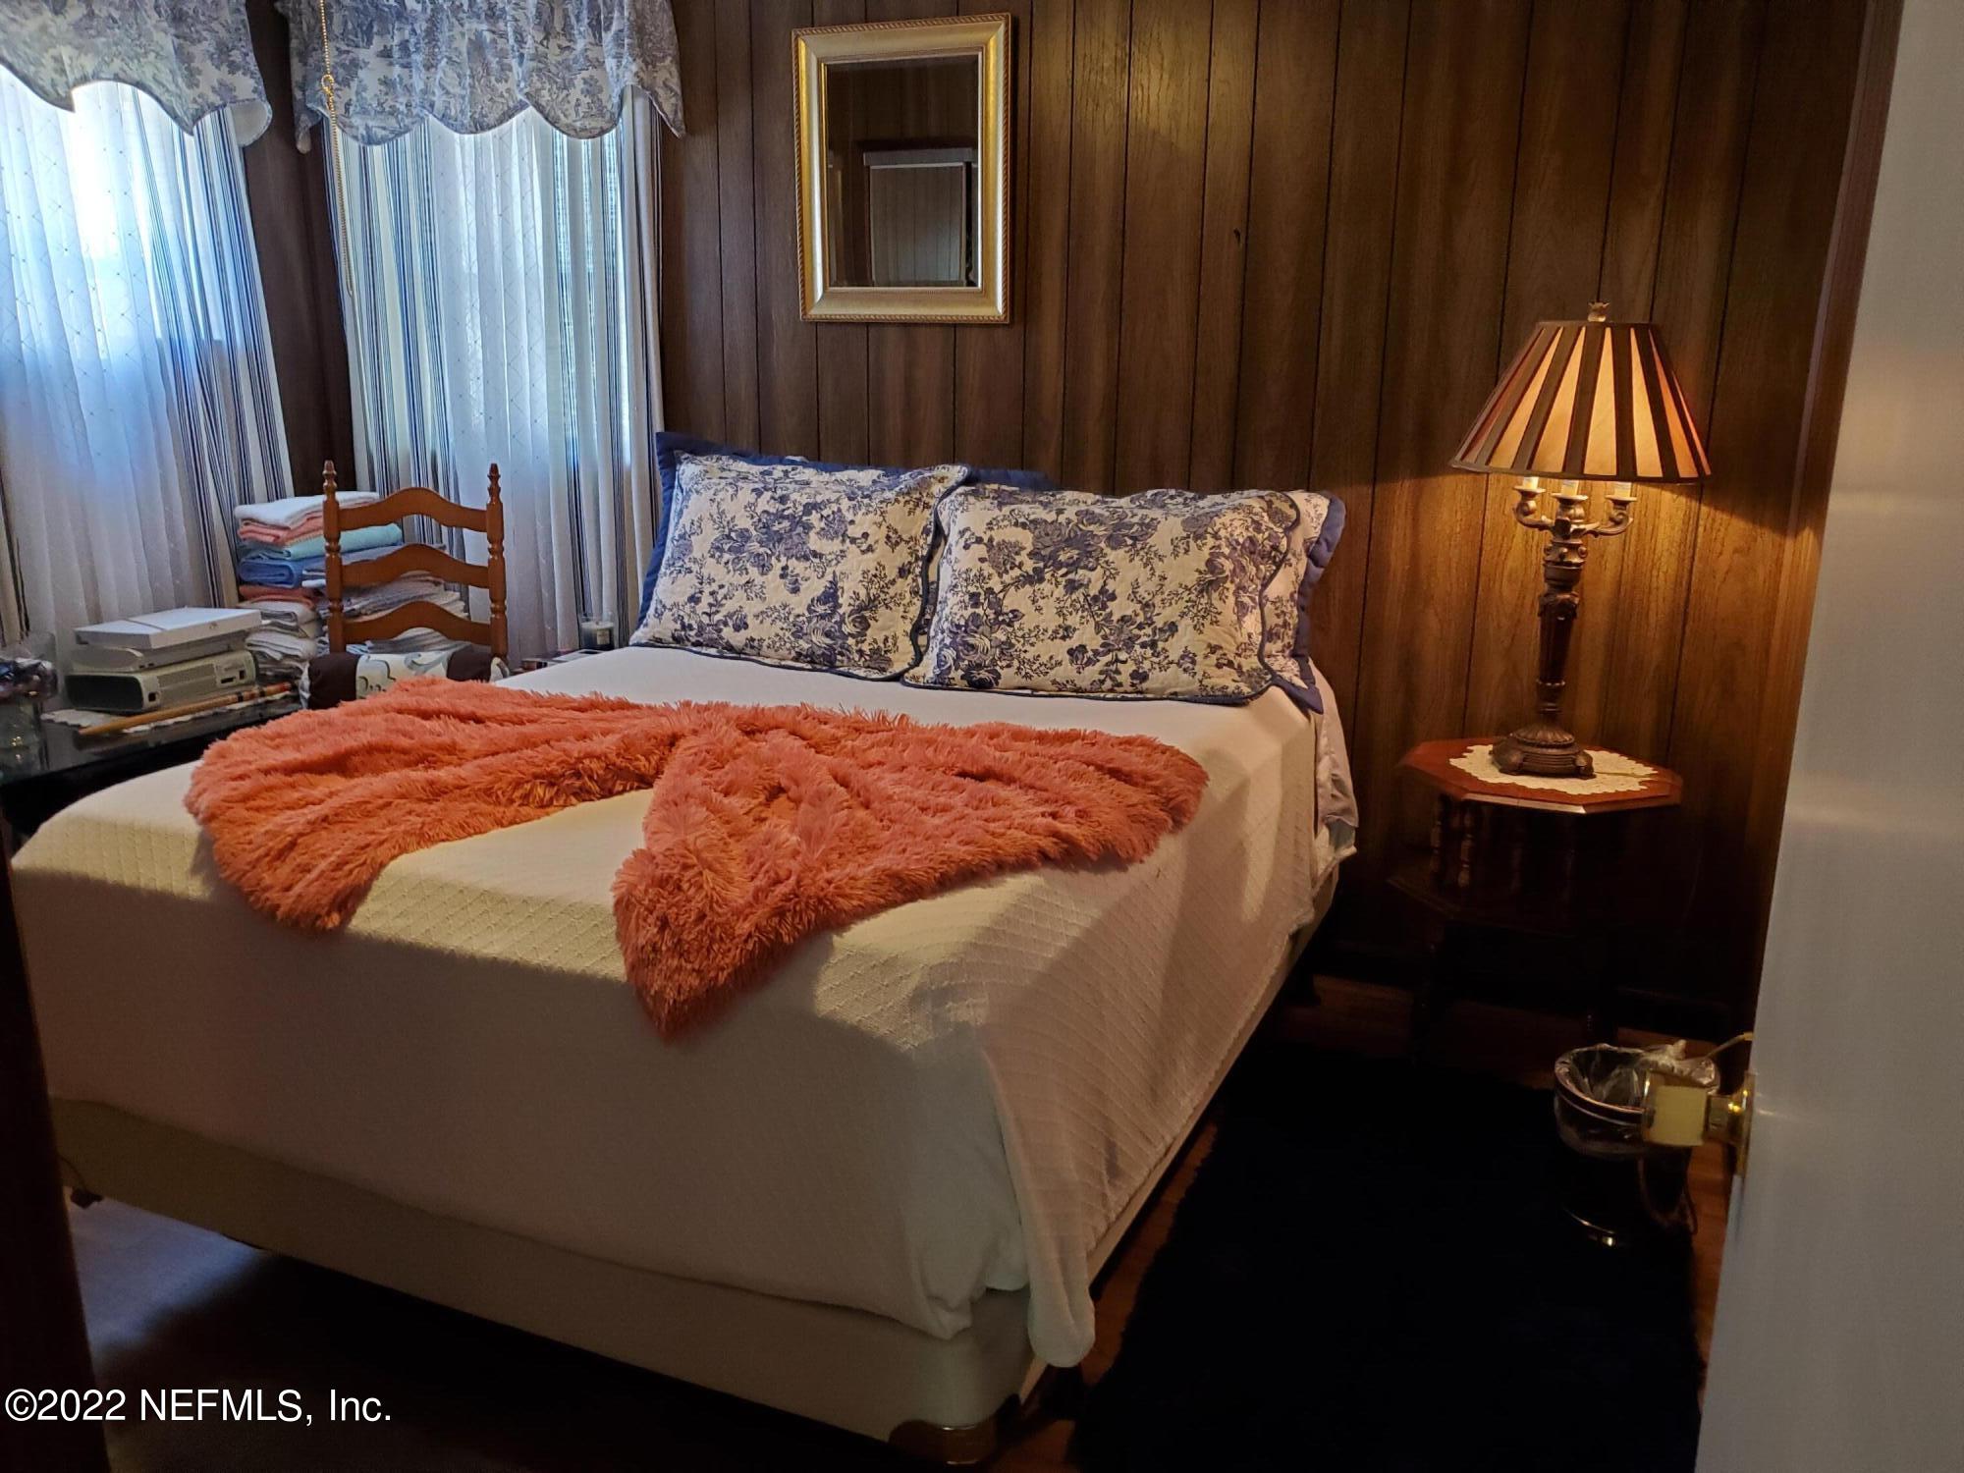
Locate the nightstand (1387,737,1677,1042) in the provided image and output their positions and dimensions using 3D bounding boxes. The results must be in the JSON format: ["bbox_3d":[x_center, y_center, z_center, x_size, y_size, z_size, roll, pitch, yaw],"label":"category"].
[{"bbox_3d":[1.083,0.373,2.958,0.530,0.610,0.530,6,14,23],"label":"nightstand"}]

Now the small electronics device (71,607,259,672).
[{"bbox_3d":[-1.749,-0.206,3.168,0.200,0.075,0.325,4,13,11],"label":"small electronics device"}]

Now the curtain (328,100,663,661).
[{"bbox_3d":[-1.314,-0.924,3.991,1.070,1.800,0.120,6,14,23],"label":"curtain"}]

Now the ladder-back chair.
[{"bbox_3d":[-1.292,-0.027,3.318,0.460,1.145,0.470,0,13,-6],"label":"ladder-back chair"}]

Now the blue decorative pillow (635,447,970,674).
[{"bbox_3d":[-0.434,-0.402,3.315,0.740,0.490,0.170,8,-17,28],"label":"blue decorative pillow"}]

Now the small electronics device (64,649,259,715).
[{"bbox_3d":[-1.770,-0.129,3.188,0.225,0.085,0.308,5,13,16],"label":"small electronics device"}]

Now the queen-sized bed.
[{"bbox_3d":[-0.323,0.237,2.697,1.590,0.550,1.960,6,14,23],"label":"queen-sized bed"}]

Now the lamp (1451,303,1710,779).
[{"bbox_3d":[1.114,-0.361,2.807,0.455,0.887,0.455,6,14,23],"label":"lamp"}]

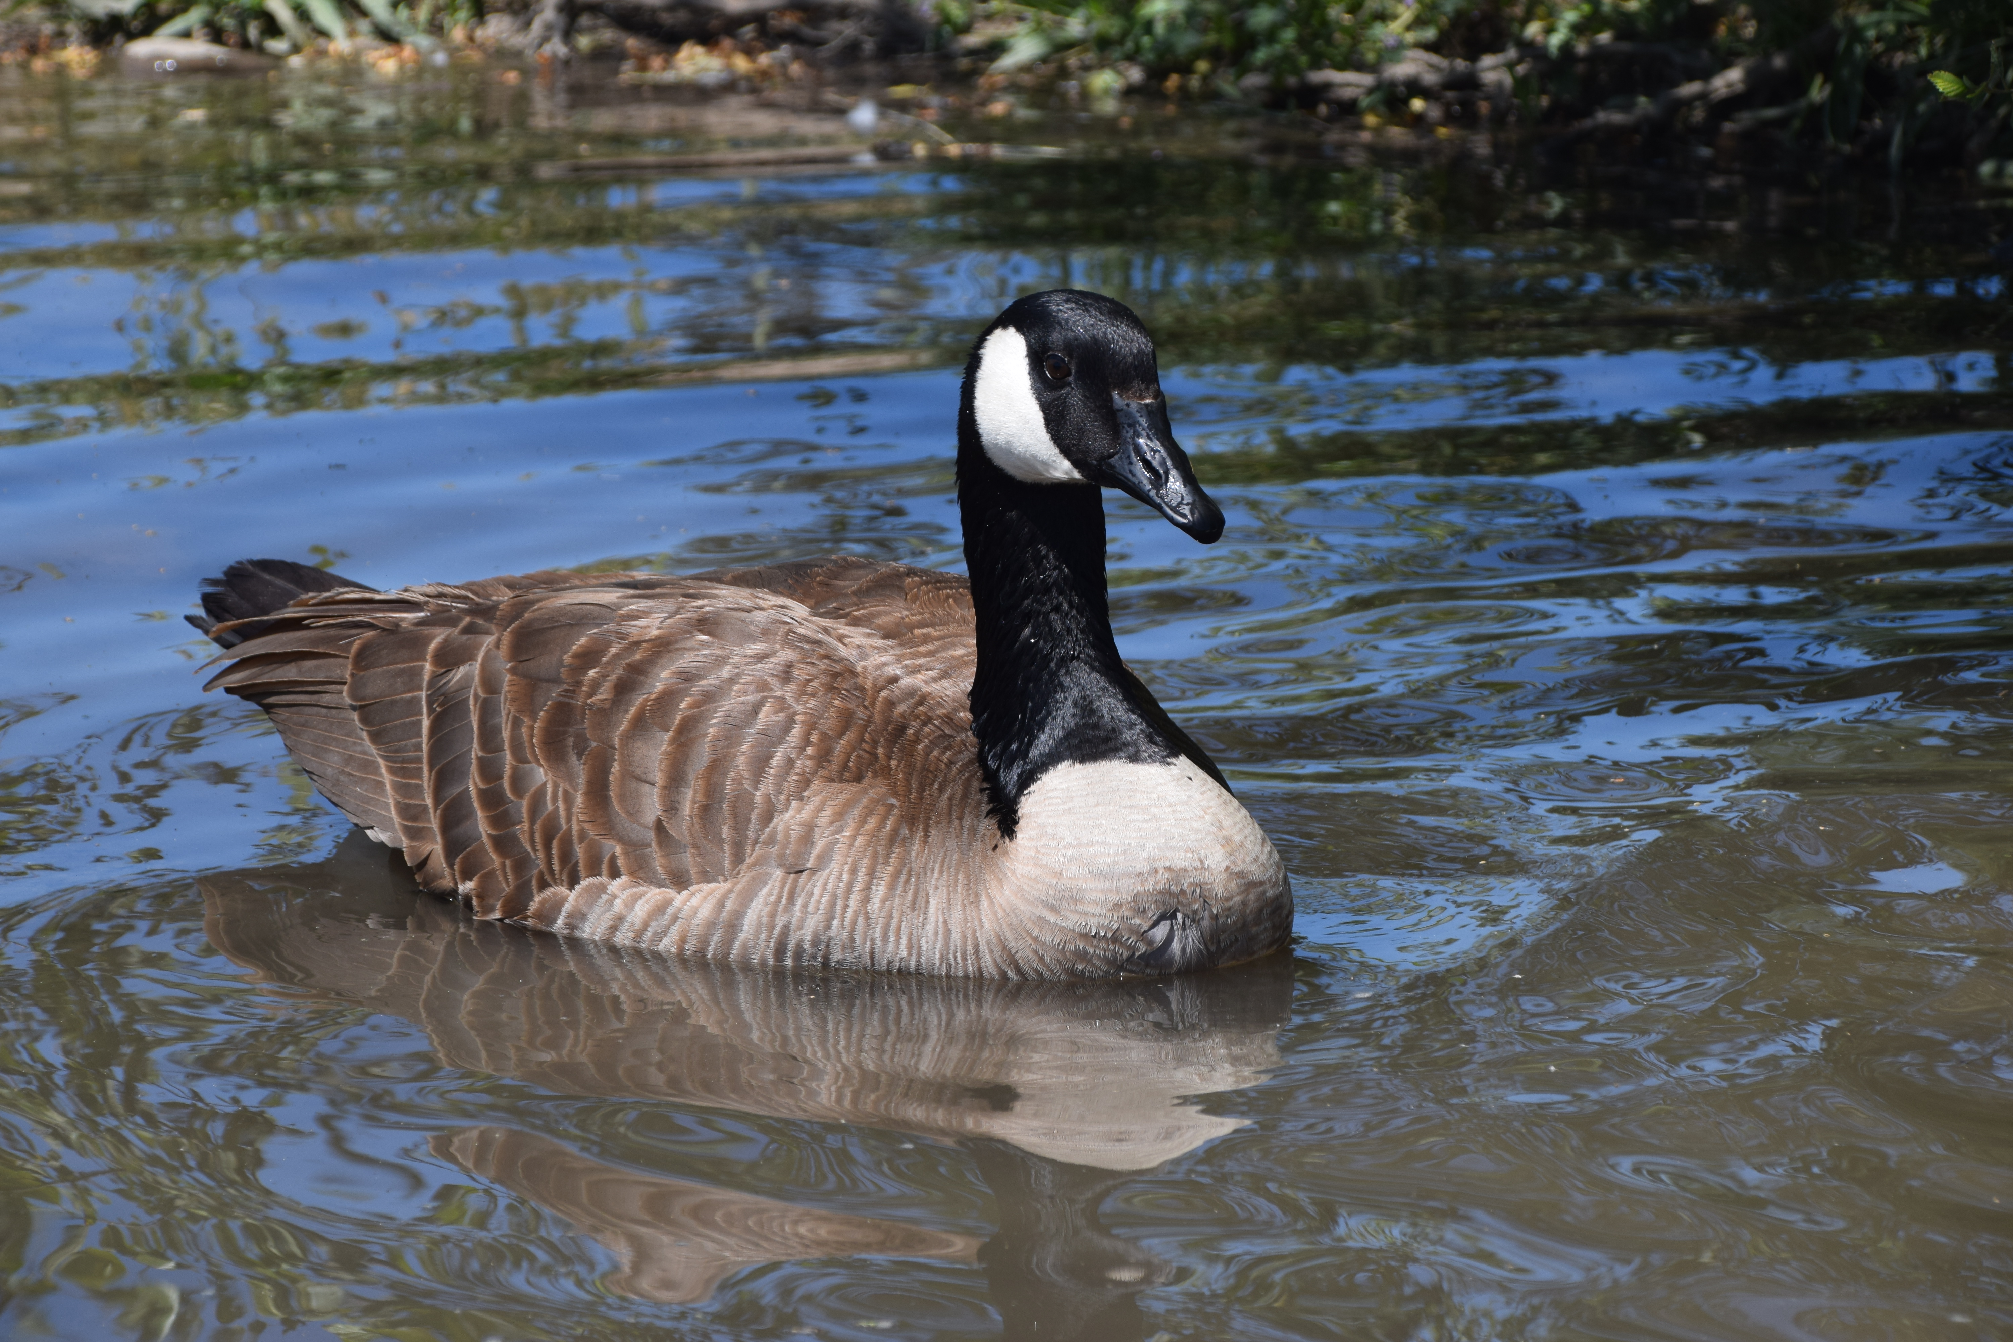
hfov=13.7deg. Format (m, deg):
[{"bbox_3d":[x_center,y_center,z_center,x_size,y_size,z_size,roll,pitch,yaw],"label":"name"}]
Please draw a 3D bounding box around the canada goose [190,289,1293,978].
[{"bbox_3d":[-0.144,-0.030,3.975,0.645,0.355,0.270,10,15,41],"label":"canada goose"}]

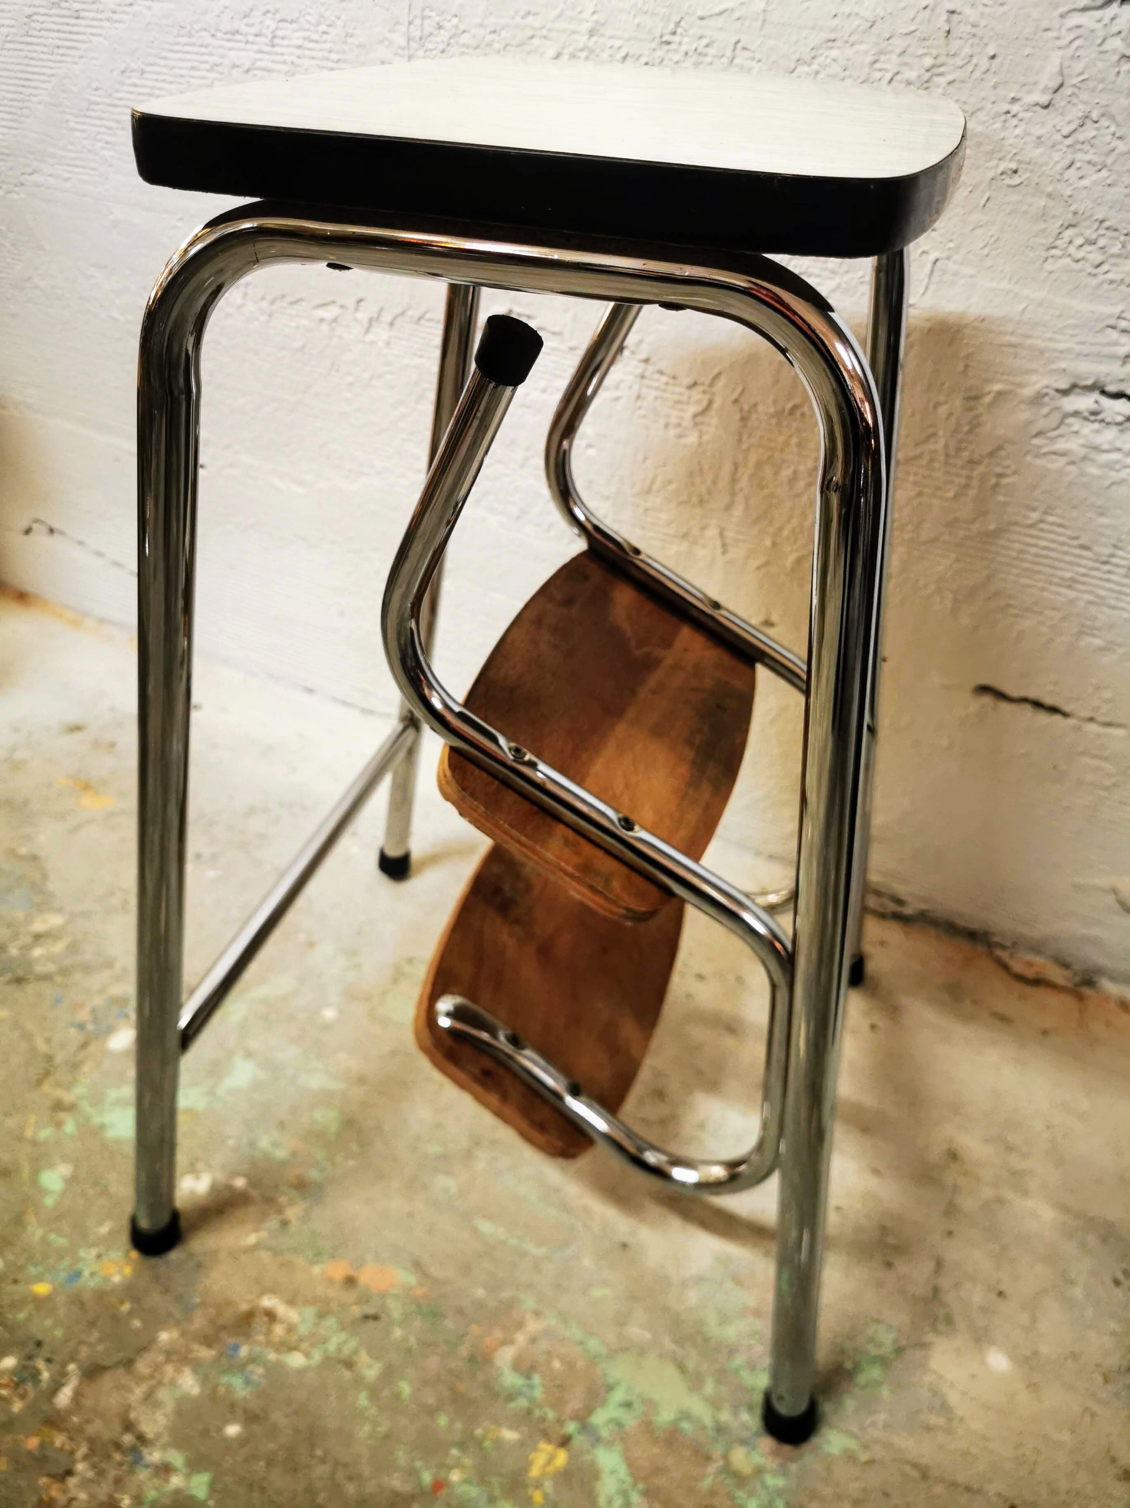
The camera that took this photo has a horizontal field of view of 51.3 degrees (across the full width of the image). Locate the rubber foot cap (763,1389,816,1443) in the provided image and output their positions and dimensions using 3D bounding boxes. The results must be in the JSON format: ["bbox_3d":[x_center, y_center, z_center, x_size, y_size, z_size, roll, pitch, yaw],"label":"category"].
[{"bbox_3d":[0.129,0.375,0.674,0.029,0.026,0.029,-2,27,1],"label":"rubber foot cap"}]

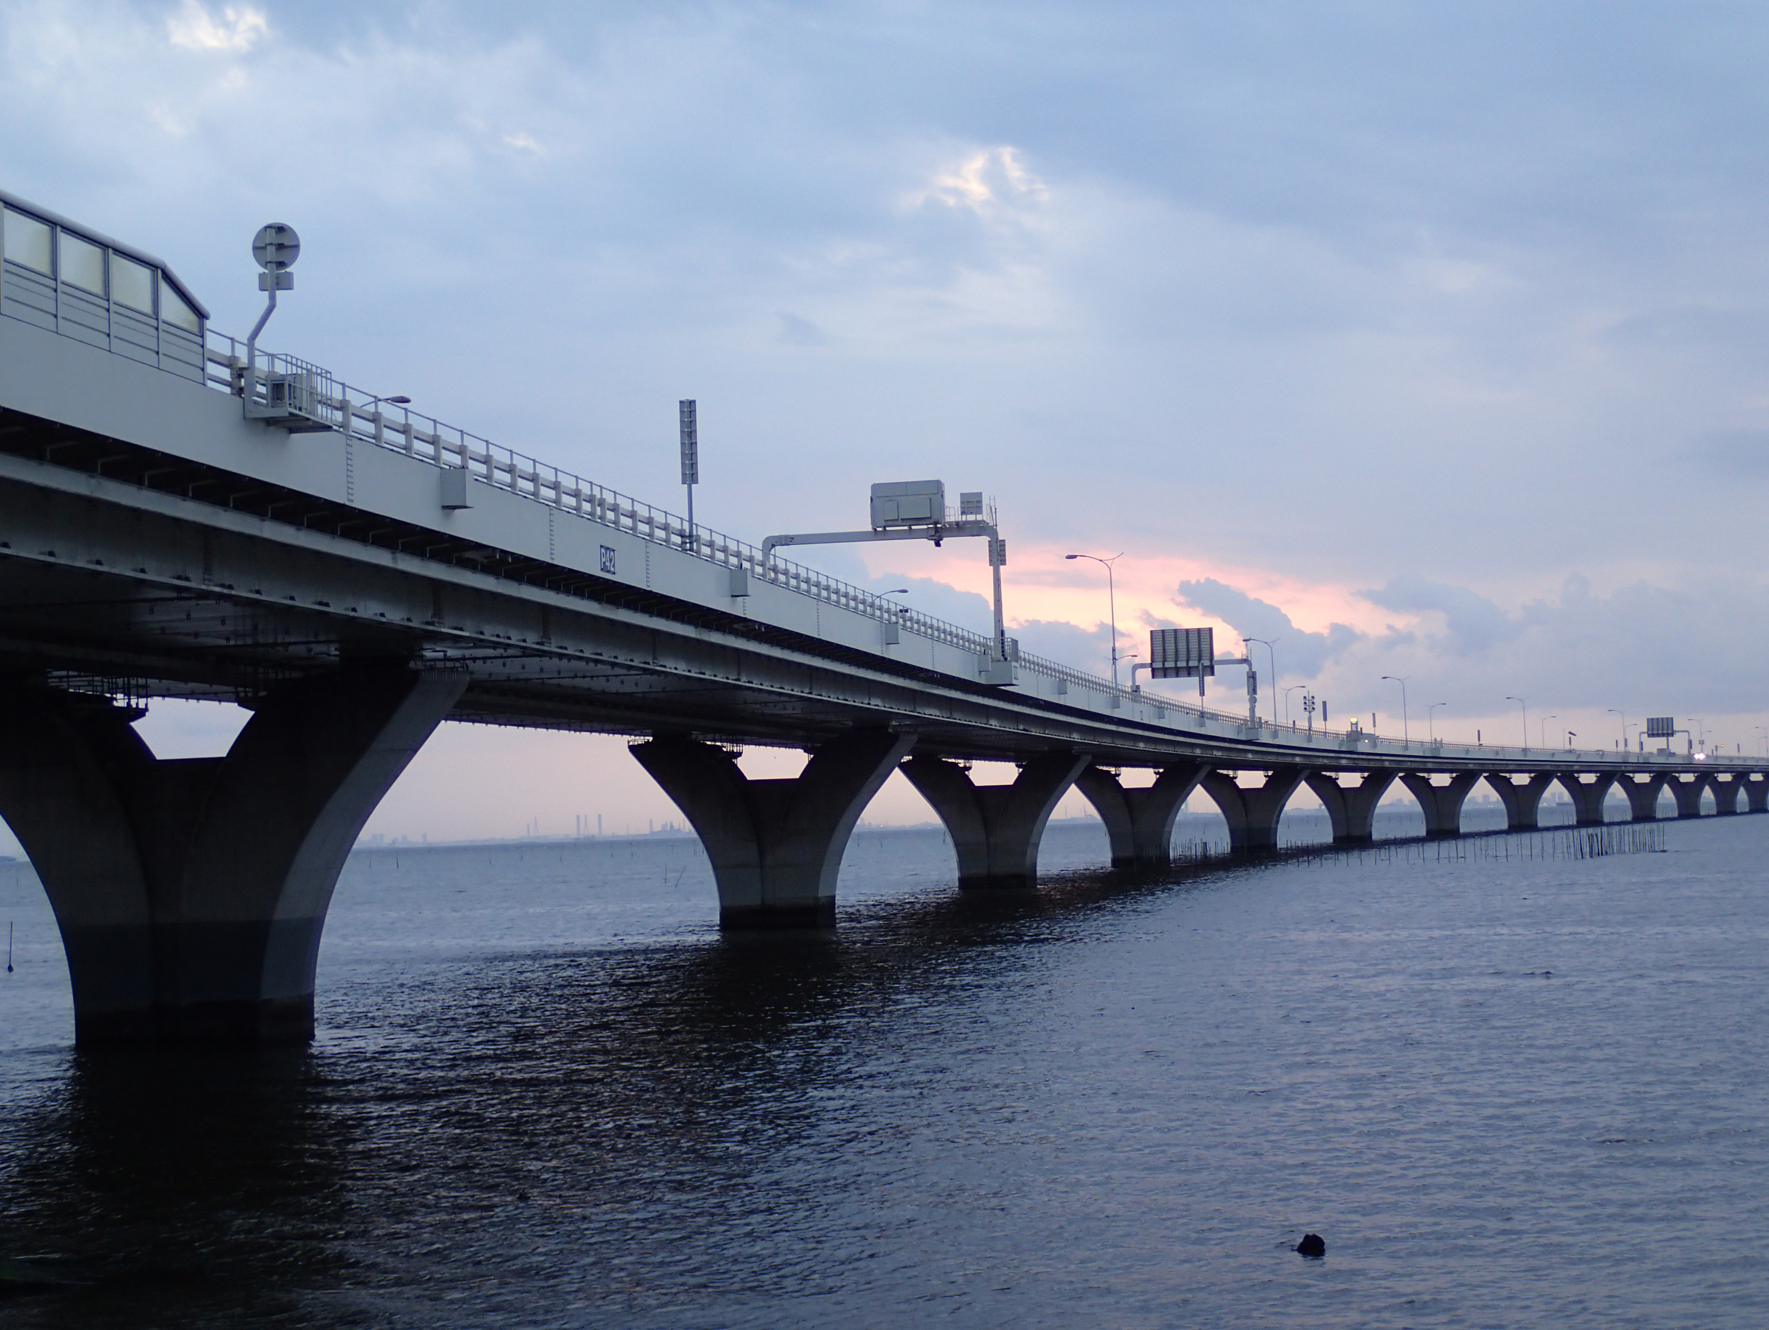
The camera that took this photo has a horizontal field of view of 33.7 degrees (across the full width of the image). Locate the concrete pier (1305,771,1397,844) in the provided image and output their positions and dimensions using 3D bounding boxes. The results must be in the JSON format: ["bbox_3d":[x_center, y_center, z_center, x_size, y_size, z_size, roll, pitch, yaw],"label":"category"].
[{"bbox_3d":[75.513,23.227,471.656,15.600,11.247,4.300,-3,-3,20],"label":"concrete pier"}]

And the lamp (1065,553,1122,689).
[{"bbox_3d":[16.584,-3.165,227.926,4.487,10.790,0.450,-3,-3,12],"label":"lamp"}]

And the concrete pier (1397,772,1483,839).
[{"bbox_3d":[104.309,26.245,546.242,15.600,11.462,4.300,-3,-3,22],"label":"concrete pier"}]

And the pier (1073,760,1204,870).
[{"bbox_3d":[27.873,16.627,319.063,15.600,10.864,4.300,-3,-3,15],"label":"pier"}]

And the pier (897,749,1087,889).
[{"bbox_3d":[9.230,13.041,241.311,15.600,10.715,4.300,-3,-3,12],"label":"pier"}]

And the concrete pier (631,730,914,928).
[{"bbox_3d":[-6.069,9.335,162.970,15.600,10.505,4.300,-3,-3,10],"label":"concrete pier"}]

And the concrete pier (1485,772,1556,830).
[{"bbox_3d":[135.431,29.133,619.901,15.600,11.668,4.300,-3,-3,23],"label":"concrete pier"}]

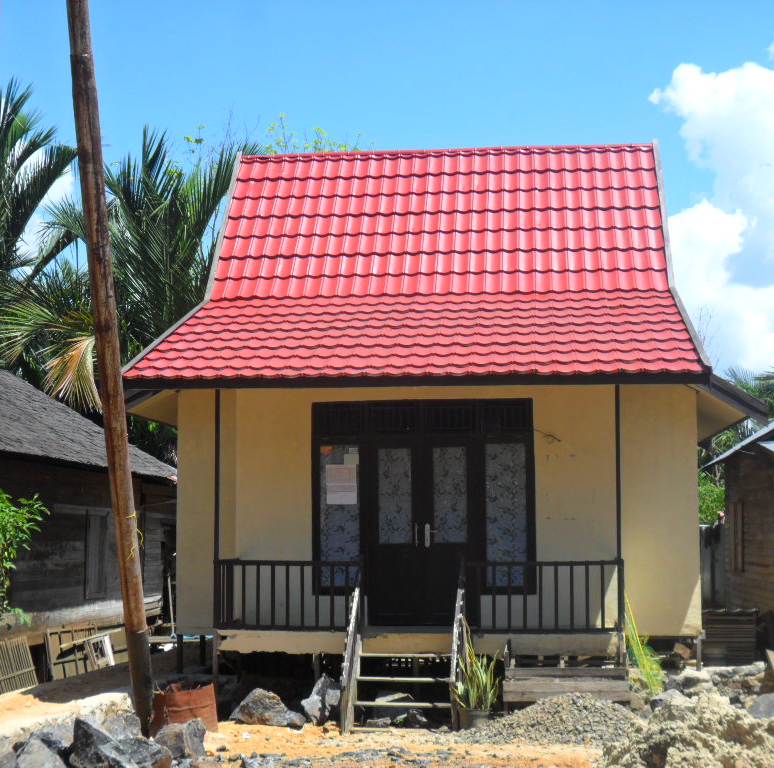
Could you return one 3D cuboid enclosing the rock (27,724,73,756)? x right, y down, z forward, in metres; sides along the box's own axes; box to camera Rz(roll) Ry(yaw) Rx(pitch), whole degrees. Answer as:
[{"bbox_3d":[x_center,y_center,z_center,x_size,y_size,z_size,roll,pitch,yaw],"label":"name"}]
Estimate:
[{"bbox_3d":[-2.818,2.977,10.900,0.360,0.270,0.350,-1,-6,6],"label":"rock"}]

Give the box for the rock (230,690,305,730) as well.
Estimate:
[{"bbox_3d":[-1.148,3.116,12.500,0.680,0.360,0.500,-1,-6,6],"label":"rock"}]

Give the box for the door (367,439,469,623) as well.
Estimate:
[{"bbox_3d":[0.338,1.657,14.330,1.140,2.030,0.100,-1,-6,6],"label":"door"}]

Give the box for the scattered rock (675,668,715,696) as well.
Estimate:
[{"bbox_3d":[3.034,2.935,12.800,0.370,0.260,0.350,-1,-6,6],"label":"scattered rock"}]

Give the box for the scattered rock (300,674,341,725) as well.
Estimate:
[{"bbox_3d":[-0.646,3.066,12.650,0.380,0.460,0.380,-1,-6,6],"label":"scattered rock"}]

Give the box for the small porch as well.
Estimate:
[{"bbox_3d":[0.333,2.323,13.670,4.180,0.970,1.120,-1,-6,6],"label":"small porch"}]

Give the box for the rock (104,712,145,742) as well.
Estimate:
[{"bbox_3d":[-2.288,2.973,11.300,0.320,0.230,0.320,-1,-6,6],"label":"rock"}]

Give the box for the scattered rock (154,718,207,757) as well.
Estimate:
[{"bbox_3d":[-1.745,2.996,11.000,0.420,0.320,0.400,-1,-6,6],"label":"scattered rock"}]

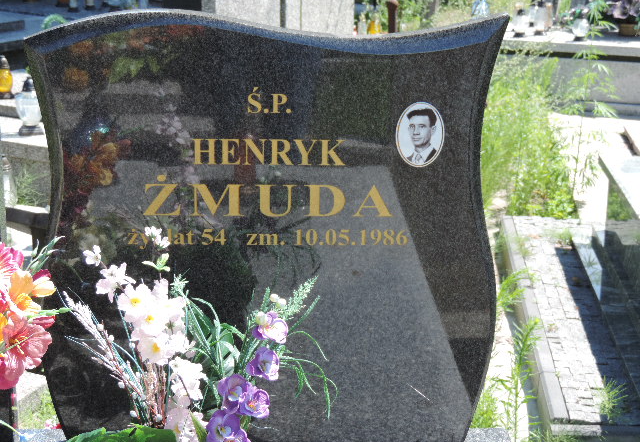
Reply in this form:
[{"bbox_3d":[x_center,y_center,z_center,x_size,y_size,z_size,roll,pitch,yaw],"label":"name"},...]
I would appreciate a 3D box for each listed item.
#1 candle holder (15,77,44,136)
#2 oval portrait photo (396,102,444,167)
[{"bbox_3d":[-1.341,-0.533,6.000,0.145,0.262,0.145,0,13,0],"label":"candle holder"},{"bbox_3d":[0.186,-0.159,2.385,0.090,0.121,0.008,1,14,3],"label":"oval portrait photo"}]

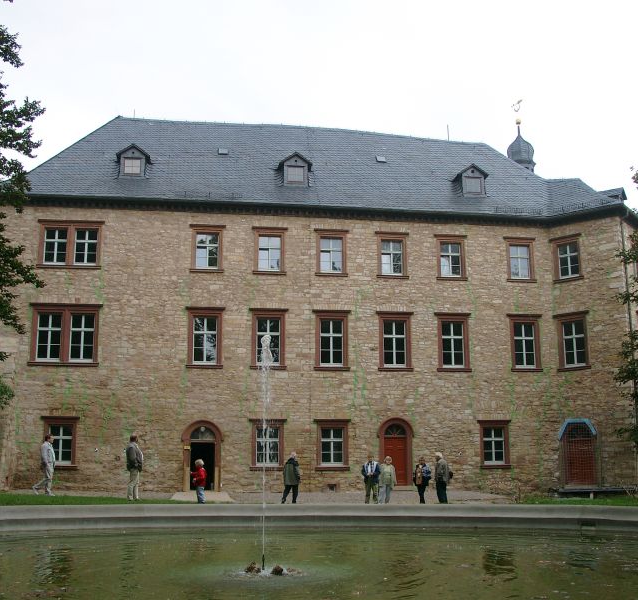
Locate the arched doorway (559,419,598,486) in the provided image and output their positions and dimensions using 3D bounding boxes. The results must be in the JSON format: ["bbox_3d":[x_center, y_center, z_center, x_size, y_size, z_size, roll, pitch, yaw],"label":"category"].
[{"bbox_3d":[10.880,6.372,32.880,1.667,2.786,0.400,-11,-15,42],"label":"arched doorway"}]

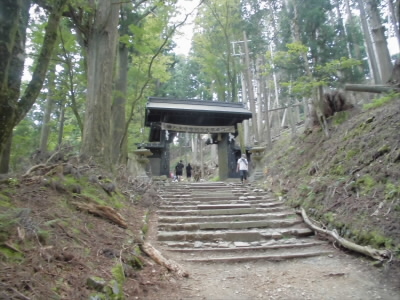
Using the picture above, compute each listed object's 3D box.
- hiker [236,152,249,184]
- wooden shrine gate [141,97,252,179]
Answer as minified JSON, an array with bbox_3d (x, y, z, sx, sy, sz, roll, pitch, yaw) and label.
[{"bbox_3d":[2.386,1.076,16.750,0.580,1.670,0.450,1,-8,-5],"label":"hiker"},{"bbox_3d":[-0.271,-0.567,19.434,6.450,5.070,3.540,2,-8,-11],"label":"wooden shrine gate"}]

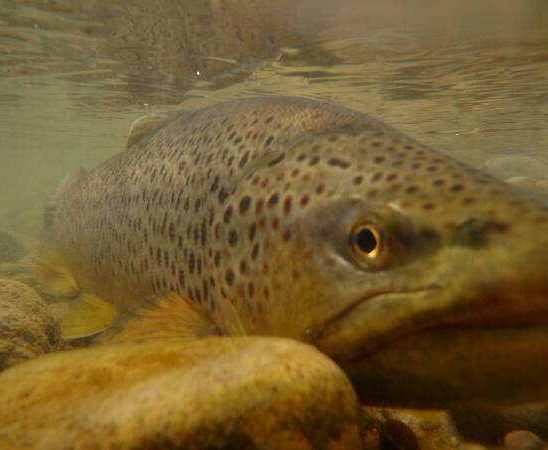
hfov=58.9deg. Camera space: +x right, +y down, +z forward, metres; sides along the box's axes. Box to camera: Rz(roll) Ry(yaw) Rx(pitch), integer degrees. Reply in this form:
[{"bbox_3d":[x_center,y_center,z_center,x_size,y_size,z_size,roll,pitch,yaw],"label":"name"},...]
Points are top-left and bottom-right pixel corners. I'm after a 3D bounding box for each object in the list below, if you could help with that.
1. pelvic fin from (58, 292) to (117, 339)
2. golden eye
[{"bbox_3d":[-0.140,0.068,0.365,0.044,0.034,0.016,2,5,32],"label":"pelvic fin"},{"bbox_3d":[0.035,0.007,0.183,0.015,0.016,0.008,3,5,38],"label":"golden eye"}]

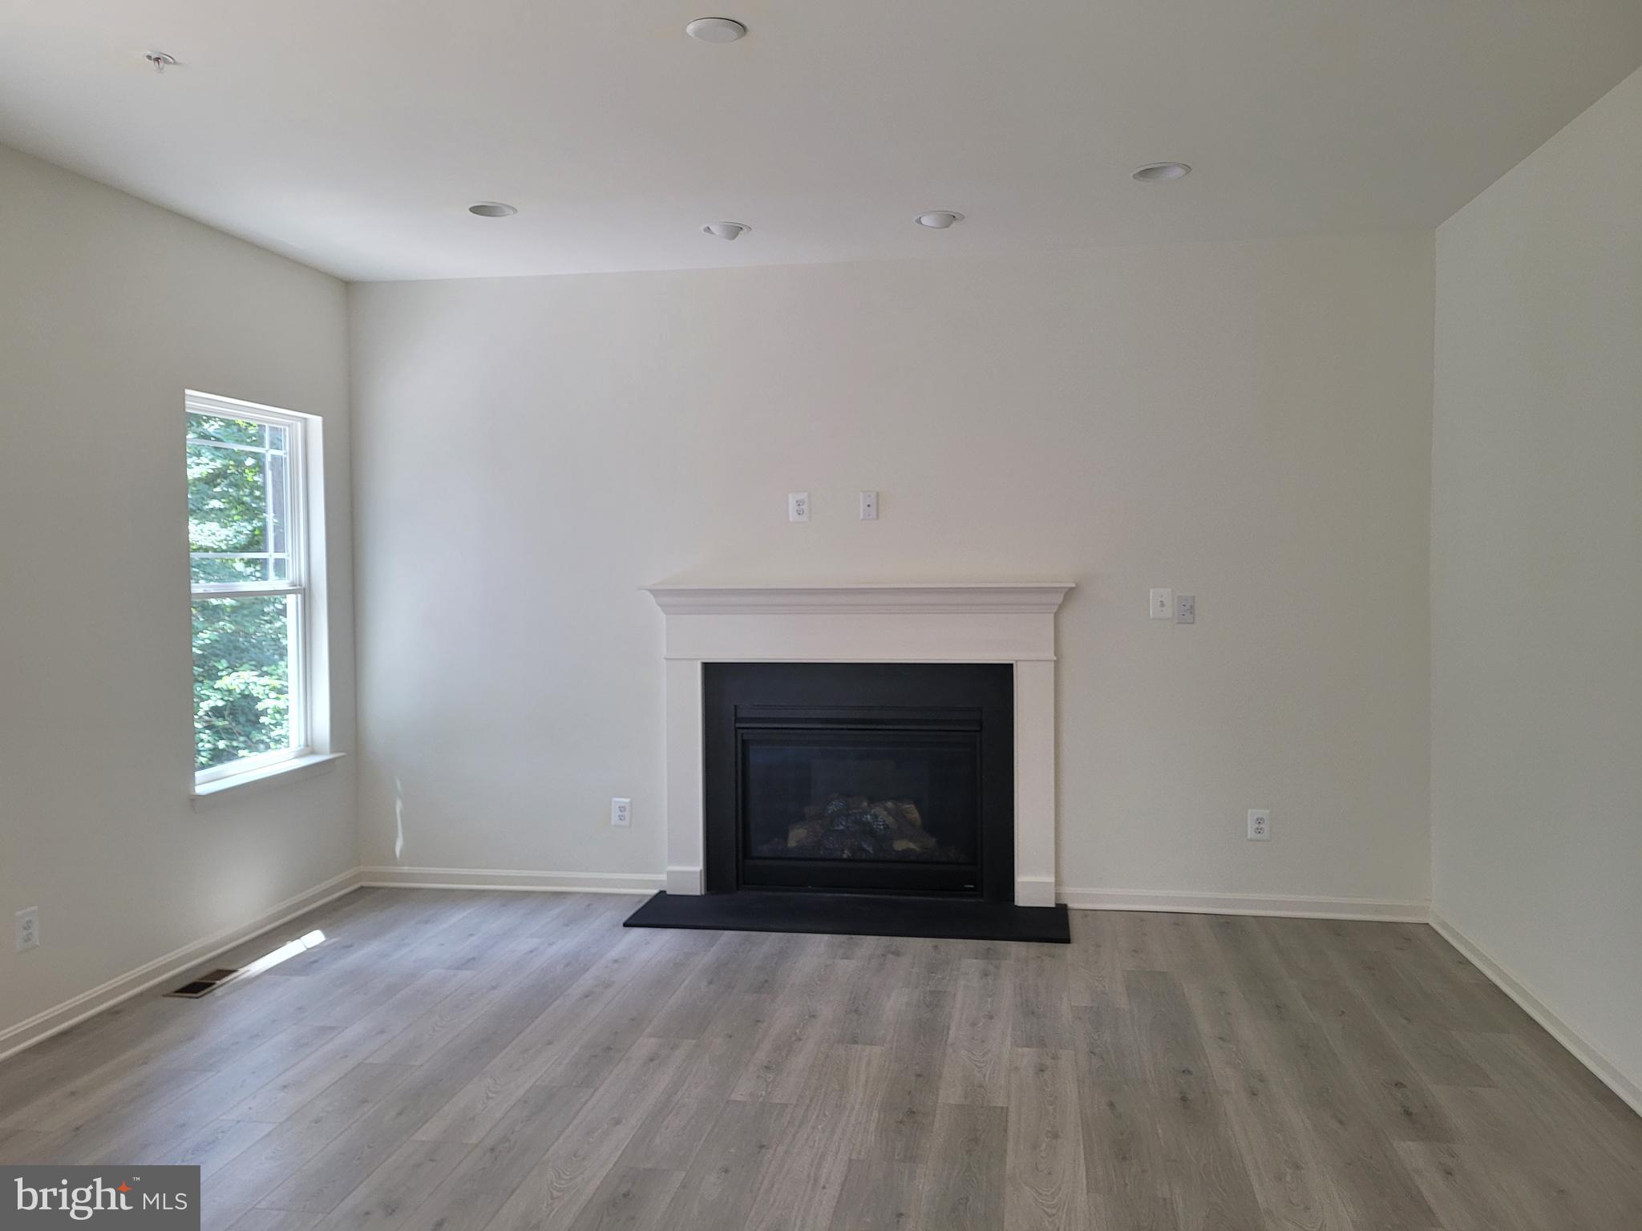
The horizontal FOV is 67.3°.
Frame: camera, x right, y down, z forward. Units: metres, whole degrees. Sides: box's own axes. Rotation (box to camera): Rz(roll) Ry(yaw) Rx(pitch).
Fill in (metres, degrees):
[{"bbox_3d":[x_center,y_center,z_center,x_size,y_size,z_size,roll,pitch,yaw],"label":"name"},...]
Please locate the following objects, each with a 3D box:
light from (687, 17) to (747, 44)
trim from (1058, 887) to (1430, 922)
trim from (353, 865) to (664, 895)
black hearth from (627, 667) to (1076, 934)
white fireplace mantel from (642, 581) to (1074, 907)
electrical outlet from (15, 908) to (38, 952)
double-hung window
[{"bbox_3d":[-0.247,-1.384,2.924,0.140,0.032,0.140,0,2,0],"label":"light"},{"bbox_3d":[1.706,1.189,5.052,1.461,0.095,0.027,0,2,9],"label":"trim"},{"bbox_3d":[-1.391,1.191,5.565,1.469,0.095,0.027,0,2,9],"label":"trim"},{"bbox_3d":[0.111,0.732,5.064,1.779,1.031,0.485,0,2,9],"label":"black hearth"},{"bbox_3d":[0.144,0.548,5.210,1.817,1.353,0.170,0,2,9],"label":"white fireplace mantel"},{"bbox_3d":[-2.427,0.966,3.776,0.009,0.122,0.082,0,2,9],"label":"electrical outlet"},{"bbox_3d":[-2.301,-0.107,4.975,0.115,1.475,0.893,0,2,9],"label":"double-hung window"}]

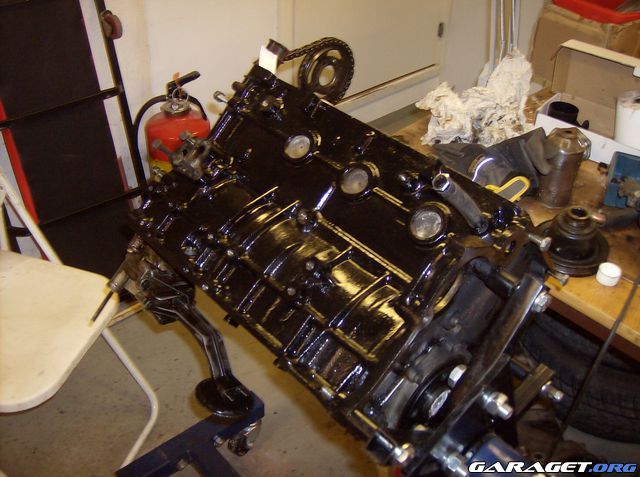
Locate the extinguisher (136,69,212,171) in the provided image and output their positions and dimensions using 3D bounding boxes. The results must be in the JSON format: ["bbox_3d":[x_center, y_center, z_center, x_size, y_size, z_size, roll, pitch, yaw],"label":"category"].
[{"bbox_3d":[-0.408,-0.207,1.925,0.205,0.550,0.180,-18,38,-27],"label":"extinguisher"}]

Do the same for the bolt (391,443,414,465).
[{"bbox_3d":[0.065,0.169,0.520,0.017,0.017,0.013,-19,34,-27],"label":"bolt"}]

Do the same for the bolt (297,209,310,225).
[{"bbox_3d":[-0.016,-0.021,0.630,0.012,0.013,0.013,33,2,-42],"label":"bolt"}]

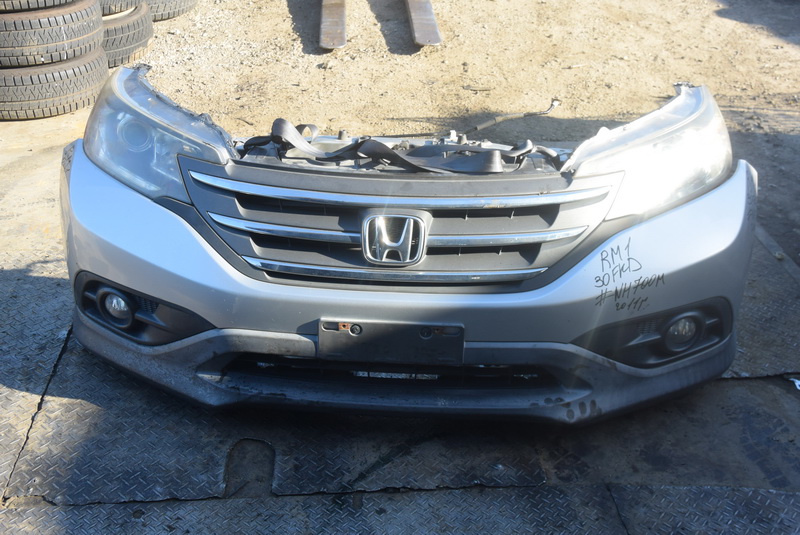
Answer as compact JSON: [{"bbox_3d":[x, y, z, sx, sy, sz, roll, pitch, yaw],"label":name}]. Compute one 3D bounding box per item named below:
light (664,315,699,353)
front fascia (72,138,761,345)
[{"bbox_3d":[0.672,0.150,2.222,0.088,0.088,0.065,2,28,2],"label":"light"},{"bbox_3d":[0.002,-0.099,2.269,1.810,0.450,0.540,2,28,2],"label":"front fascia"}]

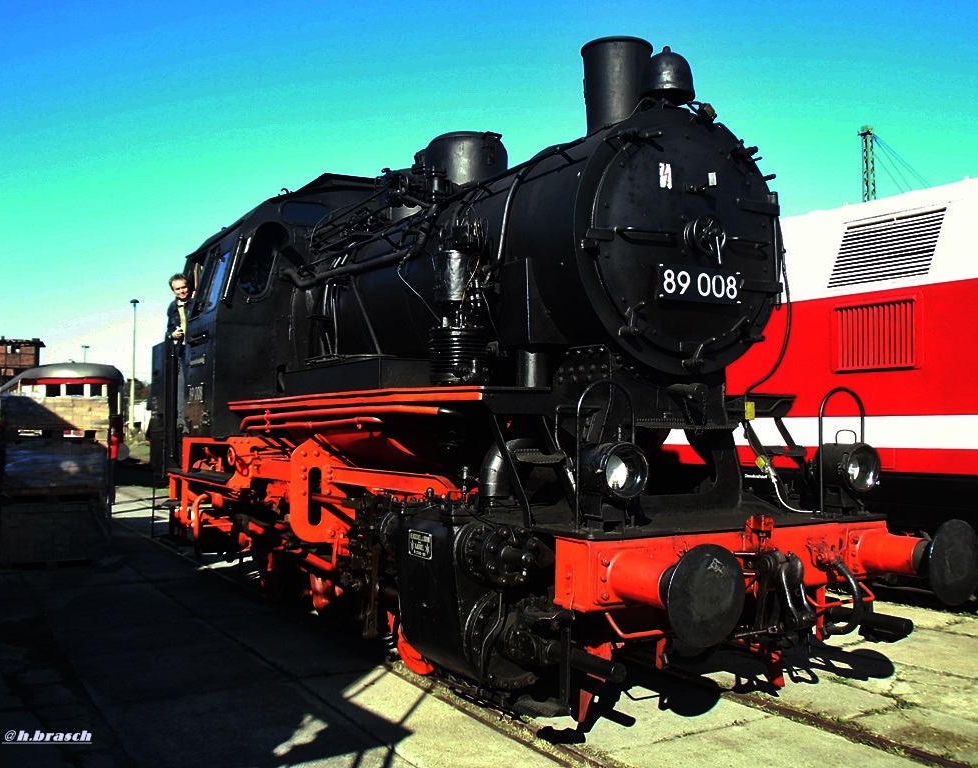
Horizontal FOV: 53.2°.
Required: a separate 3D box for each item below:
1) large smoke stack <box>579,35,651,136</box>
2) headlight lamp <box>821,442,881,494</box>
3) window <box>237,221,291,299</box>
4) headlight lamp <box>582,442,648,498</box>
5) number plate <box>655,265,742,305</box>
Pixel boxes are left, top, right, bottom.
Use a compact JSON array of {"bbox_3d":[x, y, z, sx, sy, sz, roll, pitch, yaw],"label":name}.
[{"bbox_3d":[0.832,-1.855,6.319,0.460,0.620,0.460,1,-3,-30],"label":"large smoke stack"},{"bbox_3d":[2.117,0.480,5.736,0.280,0.280,0.250,1,-3,-30],"label":"headlight lamp"},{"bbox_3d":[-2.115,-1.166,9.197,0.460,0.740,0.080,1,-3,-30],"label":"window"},{"bbox_3d":[0.625,0.439,4.861,0.280,0.280,0.250,1,-3,-30],"label":"headlight lamp"},{"bbox_3d":[1.215,-0.570,5.629,0.610,0.185,0.040,1,-3,-30],"label":"number plate"}]

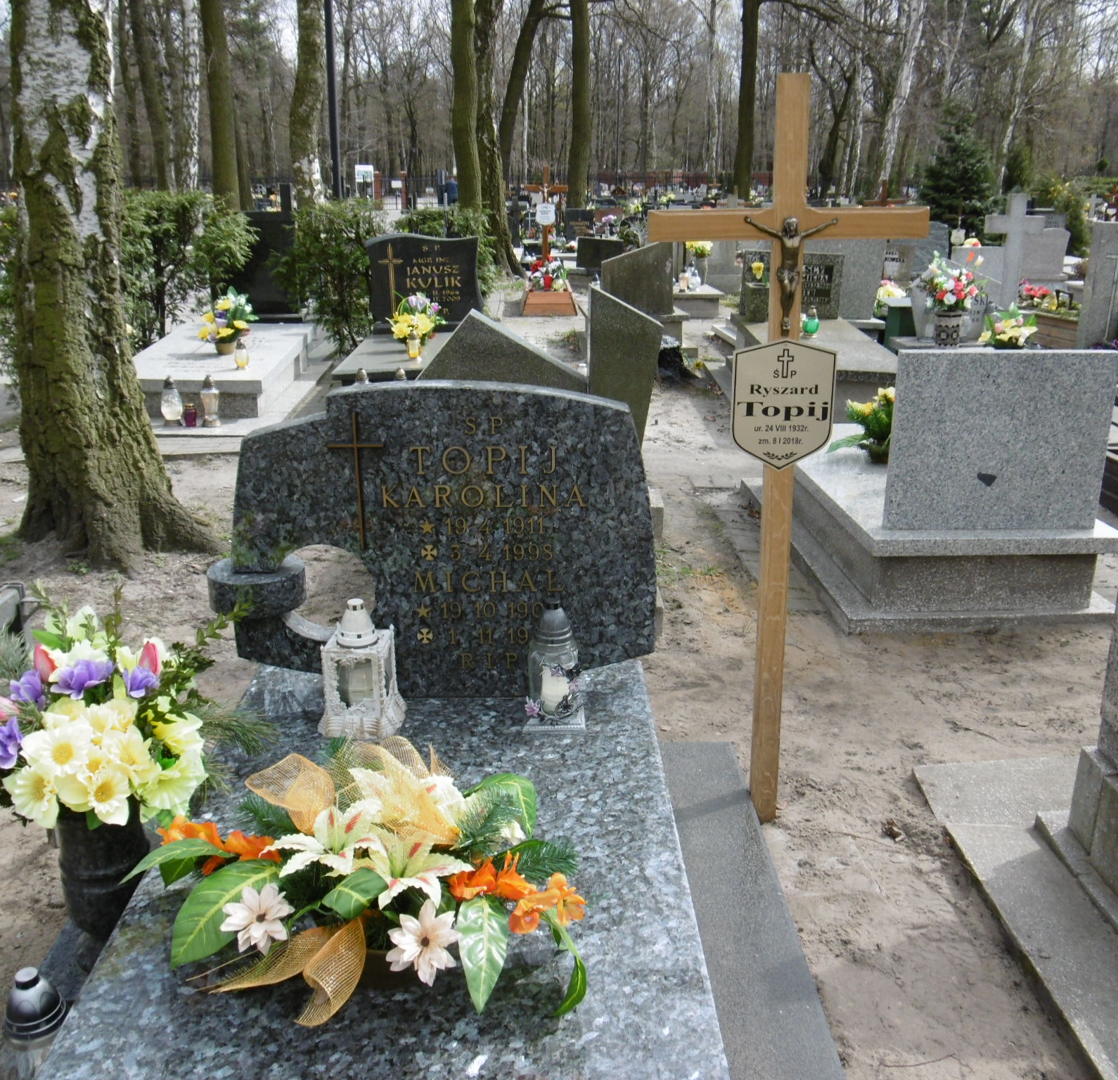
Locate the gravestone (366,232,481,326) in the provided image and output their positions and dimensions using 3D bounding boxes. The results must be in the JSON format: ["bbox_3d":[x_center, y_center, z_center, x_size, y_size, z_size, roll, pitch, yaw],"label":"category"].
[{"bbox_3d":[-1.077,-2.087,9.296,0.900,0.730,0.100,-1,17,-5],"label":"gravestone"}]

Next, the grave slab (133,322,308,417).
[{"bbox_3d":[-2.500,-1.262,8.607,1.060,0.310,2.200,-1,17,-3],"label":"grave slab"}]

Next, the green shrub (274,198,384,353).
[{"bbox_3d":[-1.855,-2.086,9.408,0.850,1.270,0.800,-3,18,-10],"label":"green shrub"}]

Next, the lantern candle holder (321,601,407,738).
[{"bbox_3d":[-0.445,0.272,2.635,0.160,0.300,0.160,4,17,11],"label":"lantern candle holder"}]

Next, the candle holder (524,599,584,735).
[{"bbox_3d":[-0.003,0.272,2.650,0.135,0.290,0.130,0,17,0],"label":"candle holder"}]

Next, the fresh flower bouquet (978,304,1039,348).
[{"bbox_3d":[3.171,-1.495,8.222,0.390,0.320,0.350,0,17,0],"label":"fresh flower bouquet"}]

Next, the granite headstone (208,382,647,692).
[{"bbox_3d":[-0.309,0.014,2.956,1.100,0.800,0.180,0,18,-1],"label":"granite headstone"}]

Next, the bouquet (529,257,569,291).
[{"bbox_3d":[-0.119,-3.117,13.705,0.490,0.380,0.420,0,18,-1],"label":"bouquet"}]

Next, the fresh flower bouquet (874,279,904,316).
[{"bbox_3d":[2.716,-1.988,9.549,0.250,0.300,0.230,0,18,-1],"label":"fresh flower bouquet"}]

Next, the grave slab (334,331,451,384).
[{"bbox_3d":[-1.090,-1.252,8.610,0.880,0.290,2.050,-1,17,-2],"label":"grave slab"}]

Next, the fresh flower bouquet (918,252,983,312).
[{"bbox_3d":[2.794,-1.845,8.324,0.430,0.420,0.380,0,17,0],"label":"fresh flower bouquet"}]

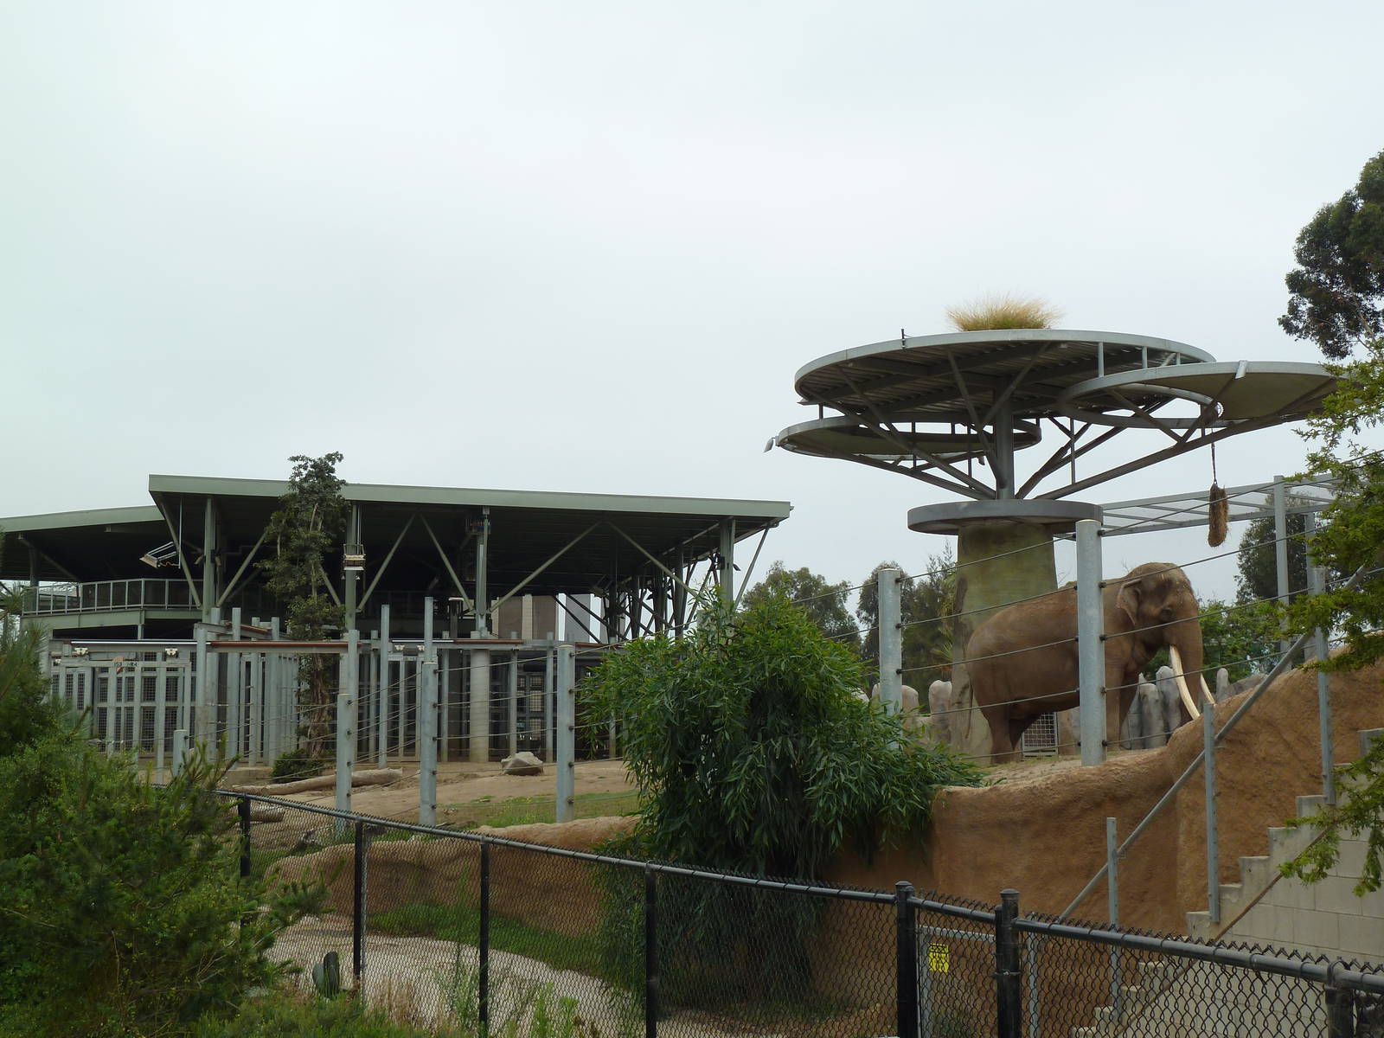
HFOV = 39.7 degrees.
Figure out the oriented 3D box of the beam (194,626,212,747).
[{"bbox_3d":[-11.702,4.186,46.000,0.240,3.300,0.240,4,-7,-31],"label":"beam"}]

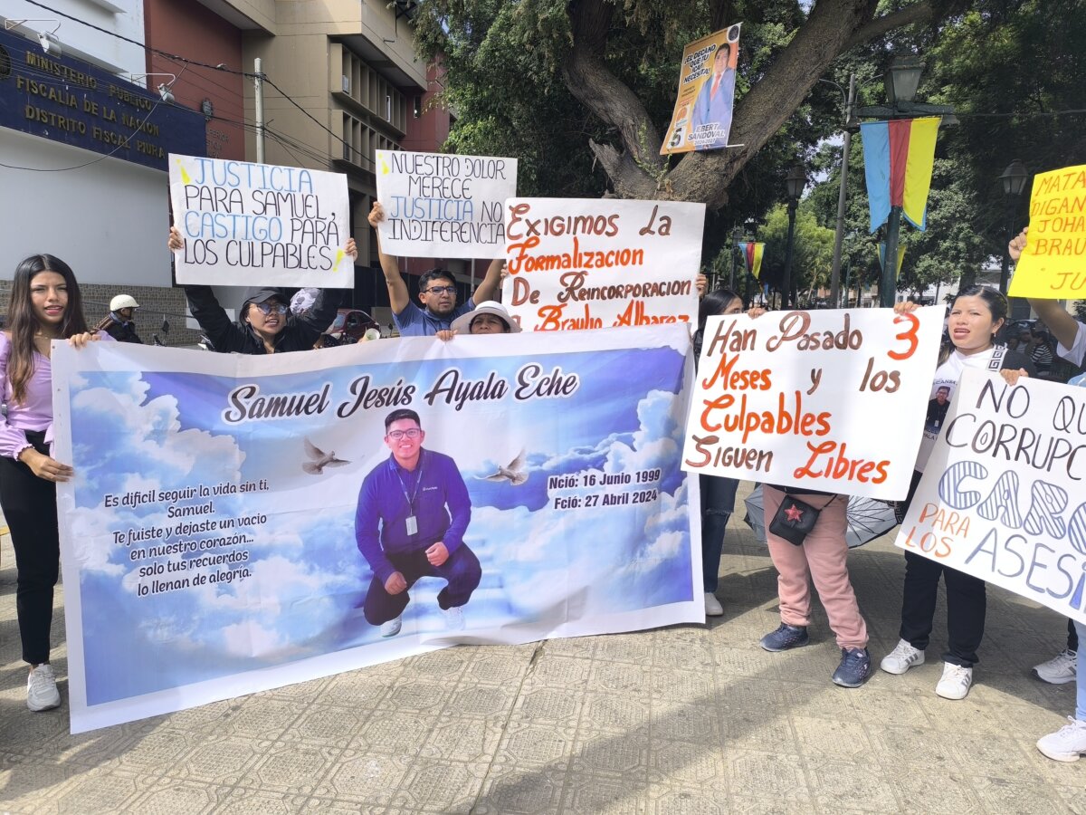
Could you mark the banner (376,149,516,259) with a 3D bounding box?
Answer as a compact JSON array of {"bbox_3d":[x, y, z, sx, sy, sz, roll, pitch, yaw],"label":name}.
[{"bbox_3d":[-0.458,-0.958,3.465,0.650,0.490,0.030,1,28,-4],"label":"banner"}]

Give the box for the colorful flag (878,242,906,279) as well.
[{"bbox_3d":[8.365,-3.483,17.300,0.720,0.930,0.100,2,7,0],"label":"colorful flag"}]

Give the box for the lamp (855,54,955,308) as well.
[{"bbox_3d":[4.029,-1.827,8.404,1.100,4.280,0.500,2,8,9],"label":"lamp"}]

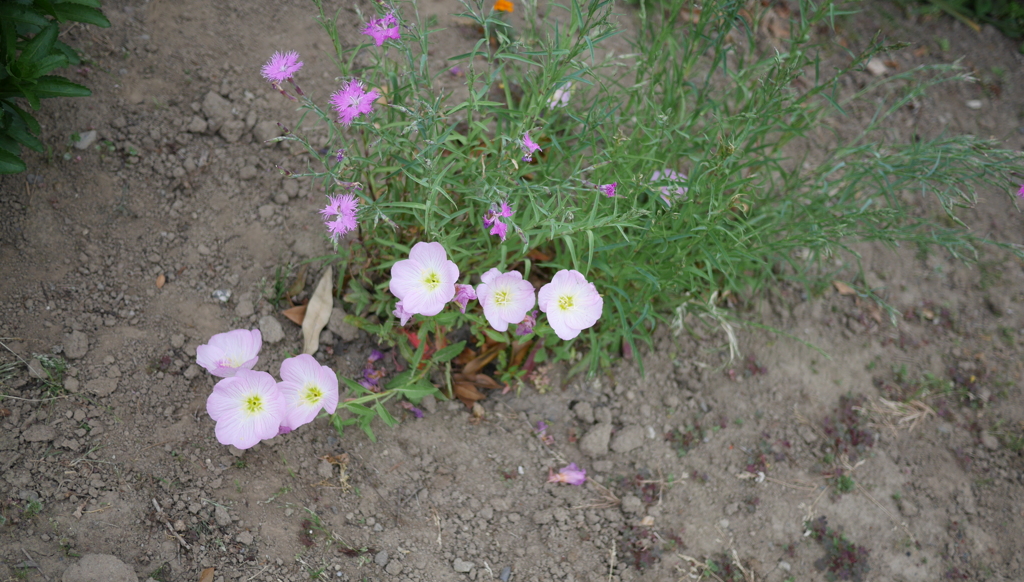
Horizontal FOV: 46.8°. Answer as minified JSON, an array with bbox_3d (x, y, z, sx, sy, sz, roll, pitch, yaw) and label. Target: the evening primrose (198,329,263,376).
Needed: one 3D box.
[{"bbox_3d":[-0.204,0.045,0.855,0.049,0.025,0.045,-10,46,11],"label":"evening primrose"}]

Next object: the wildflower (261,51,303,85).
[{"bbox_3d":[-0.188,-0.182,0.966,0.035,0.014,0.033,-8,46,9],"label":"wildflower"}]

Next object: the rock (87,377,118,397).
[{"bbox_3d":[-0.334,0.079,0.966,0.026,0.010,0.015,0,50,0],"label":"rock"}]

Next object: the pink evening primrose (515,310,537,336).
[{"bbox_3d":[0.011,0.025,0.945,0.017,0.018,0.015,0,50,0],"label":"pink evening primrose"}]

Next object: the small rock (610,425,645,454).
[{"bbox_3d":[0.084,0.108,0.864,0.025,0.013,0.017,0,48,0],"label":"small rock"}]

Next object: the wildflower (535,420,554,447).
[{"bbox_3d":[0.029,0.125,1.048,0.011,0.009,0.023,-17,64,-30],"label":"wildflower"}]

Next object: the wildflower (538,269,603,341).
[{"bbox_3d":[0.046,0.011,0.930,0.051,0.026,0.055,0,81,-2],"label":"wildflower"}]

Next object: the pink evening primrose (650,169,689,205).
[{"bbox_3d":[0.130,-0.085,0.973,0.036,0.018,0.034,2,53,-2],"label":"pink evening primrose"}]

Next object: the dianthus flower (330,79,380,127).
[{"bbox_3d":[-0.130,-0.155,0.980,0.041,0.015,0.039,0,90,-3],"label":"dianthus flower"}]

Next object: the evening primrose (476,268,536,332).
[{"bbox_3d":[-0.004,0.007,0.925,0.046,0.022,0.047,-4,88,-3],"label":"evening primrose"}]

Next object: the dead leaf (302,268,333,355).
[{"bbox_3d":[-0.155,0.016,0.939,0.021,0.012,0.085,4,48,4],"label":"dead leaf"}]

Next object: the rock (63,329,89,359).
[{"bbox_3d":[-0.353,0.043,0.956,0.021,0.015,0.025,0,57,-21],"label":"rock"}]

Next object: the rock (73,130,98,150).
[{"bbox_3d":[-0.392,-0.139,1.089,0.022,0.011,0.017,0,48,0],"label":"rock"}]

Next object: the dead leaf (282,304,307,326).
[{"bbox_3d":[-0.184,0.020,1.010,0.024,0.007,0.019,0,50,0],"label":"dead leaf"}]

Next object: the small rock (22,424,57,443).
[{"bbox_3d":[-0.375,0.113,0.940,0.027,0.010,0.014,0,50,0],"label":"small rock"}]

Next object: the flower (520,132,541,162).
[{"bbox_3d":[0.015,-0.120,0.980,0.018,0.017,0.024,0,90,-24],"label":"flower"}]

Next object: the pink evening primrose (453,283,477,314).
[{"bbox_3d":[-0.037,0.006,0.920,0.019,0.017,0.022,0,84,-6],"label":"pink evening primrose"}]

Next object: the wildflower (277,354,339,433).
[{"bbox_3d":[-0.156,0.078,0.900,0.055,0.022,0.060,0,84,21],"label":"wildflower"}]

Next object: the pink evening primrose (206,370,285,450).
[{"bbox_3d":[-0.197,0.088,0.875,0.056,0.022,0.056,-4,87,-3],"label":"pink evening primrose"}]

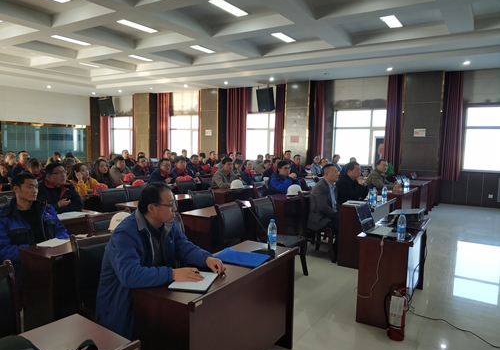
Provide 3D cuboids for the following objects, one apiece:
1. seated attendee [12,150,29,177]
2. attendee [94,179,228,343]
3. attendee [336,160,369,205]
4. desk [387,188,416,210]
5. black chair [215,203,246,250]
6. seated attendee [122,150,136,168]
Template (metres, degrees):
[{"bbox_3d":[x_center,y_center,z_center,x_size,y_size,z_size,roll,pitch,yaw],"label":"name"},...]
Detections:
[{"bbox_3d":[-5.242,0.074,9.349,0.750,1.270,0.520,4,6,32],"label":"seated attendee"},{"bbox_3d":[-0.590,0.703,2.561,0.880,1.300,0.610,4,6,32],"label":"attendee"},{"bbox_3d":[1.466,0.459,5.879,0.750,1.300,0.550,4,5,32],"label":"attendee"},{"bbox_3d":[2.577,0.655,6.907,0.465,0.770,1.210,4,6,32],"label":"desk"},{"bbox_3d":[0.007,0.778,4.141,0.580,0.930,0.460,4,6,32],"label":"black chair"},{"bbox_3d":[-3.643,-0.117,11.821,0.750,1.270,0.520,4,6,32],"label":"seated attendee"}]

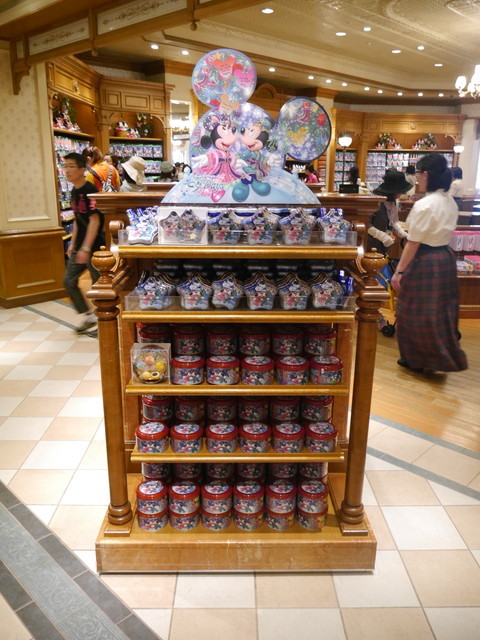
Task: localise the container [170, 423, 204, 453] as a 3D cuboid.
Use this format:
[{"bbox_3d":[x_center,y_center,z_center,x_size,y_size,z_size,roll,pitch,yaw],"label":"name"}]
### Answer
[{"bbox_3d":[-0.206,0.463,2.013,0.124,0.073,0.124,0,15,0],"label":"container"}]

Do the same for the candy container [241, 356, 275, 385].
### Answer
[{"bbox_3d":[0.068,0.188,1.949,0.125,0.075,0.125,0,16,-1],"label":"candy container"}]

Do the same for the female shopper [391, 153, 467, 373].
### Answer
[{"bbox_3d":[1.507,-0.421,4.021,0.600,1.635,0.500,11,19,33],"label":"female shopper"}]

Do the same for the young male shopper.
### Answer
[{"bbox_3d":[-1.469,-0.692,4.875,0.470,1.670,0.500,15,22,43],"label":"young male shopper"}]

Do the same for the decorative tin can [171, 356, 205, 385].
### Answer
[{"bbox_3d":[-0.199,0.190,1.973,0.124,0.073,0.124,0,15,0],"label":"decorative tin can"}]

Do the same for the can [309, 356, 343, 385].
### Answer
[{"bbox_3d":[0.330,0.190,1.997,0.124,0.081,0.124,0,16,-1],"label":"can"}]

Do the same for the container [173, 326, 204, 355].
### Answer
[{"bbox_3d":[-0.201,0.085,2.078,0.124,0.073,0.124,0,15,0],"label":"container"}]

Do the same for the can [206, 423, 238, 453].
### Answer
[{"bbox_3d":[-0.074,0.466,2.059,0.127,0.075,0.127,0,16,0],"label":"can"}]

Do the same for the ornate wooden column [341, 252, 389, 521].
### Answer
[{"bbox_3d":[0.452,0.287,1.919,0.101,1.113,0.101,0,16,-1],"label":"ornate wooden column"}]

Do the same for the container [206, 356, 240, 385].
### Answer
[{"bbox_3d":[-0.063,0.190,1.973,0.124,0.073,0.124,0,15,0],"label":"container"}]

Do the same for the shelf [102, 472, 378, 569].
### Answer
[{"bbox_3d":[-0.013,0.840,2.213,1.063,0.131,0.500,0,15,0],"label":"shelf"}]

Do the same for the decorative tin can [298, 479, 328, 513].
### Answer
[{"bbox_3d":[0.294,0.708,2.080,0.125,0.075,0.125,0,16,-1],"label":"decorative tin can"}]

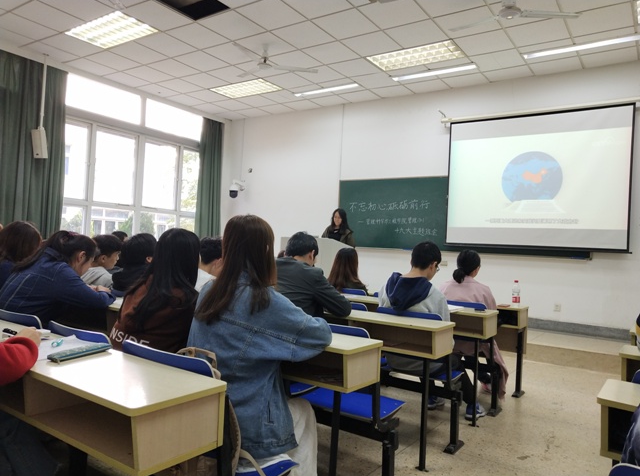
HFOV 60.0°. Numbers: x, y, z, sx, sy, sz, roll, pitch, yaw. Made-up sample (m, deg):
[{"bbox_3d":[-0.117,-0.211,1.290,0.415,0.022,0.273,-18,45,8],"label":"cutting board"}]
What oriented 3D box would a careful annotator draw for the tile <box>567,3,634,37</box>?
[{"bbox_3d":[2.875,-2.234,5.755,0.600,0.020,0.600,2,-1,35],"label":"tile"}]

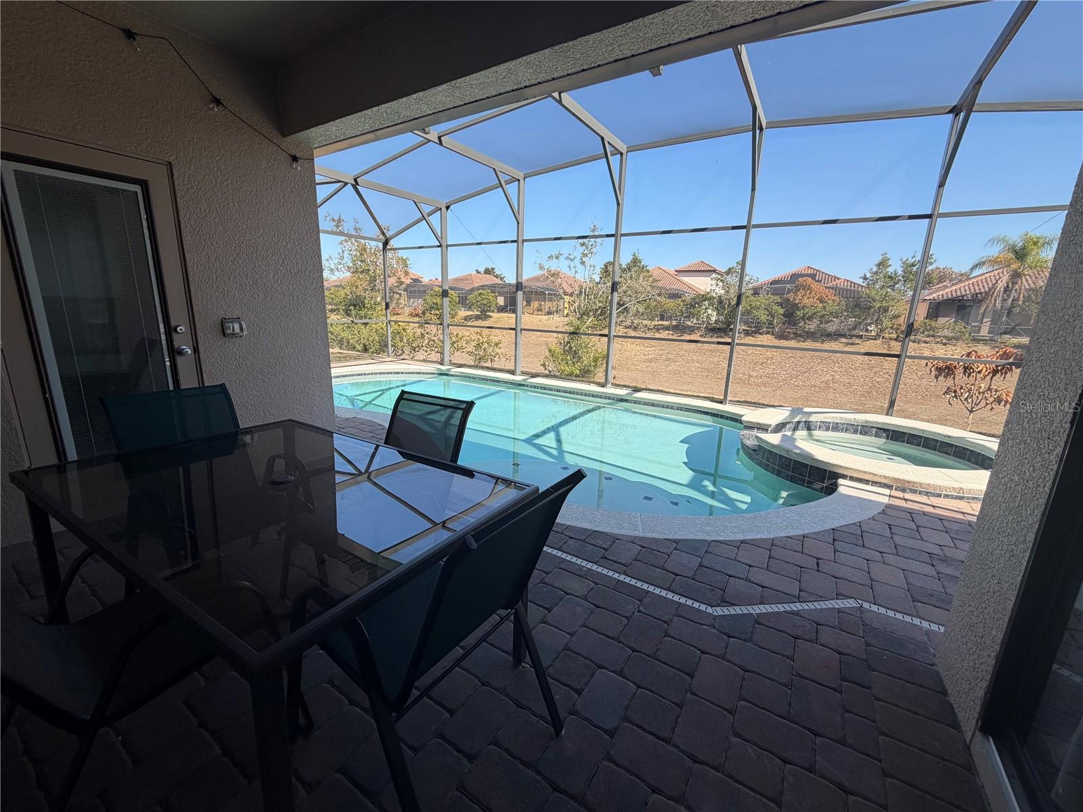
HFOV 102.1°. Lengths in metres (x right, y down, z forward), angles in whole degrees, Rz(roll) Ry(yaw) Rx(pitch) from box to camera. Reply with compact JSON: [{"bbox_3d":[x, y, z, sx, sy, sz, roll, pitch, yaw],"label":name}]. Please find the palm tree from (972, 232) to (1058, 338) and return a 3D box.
[{"bbox_3d":[29.411,-7.627,27.493,4.400,6.510,4.400,-10,17,-43],"label":"palm tree"}]

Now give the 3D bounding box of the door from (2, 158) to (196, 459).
[{"bbox_3d":[-2.552,-0.409,2.579,0.060,2.040,0.830,10,15,33],"label":"door"}]

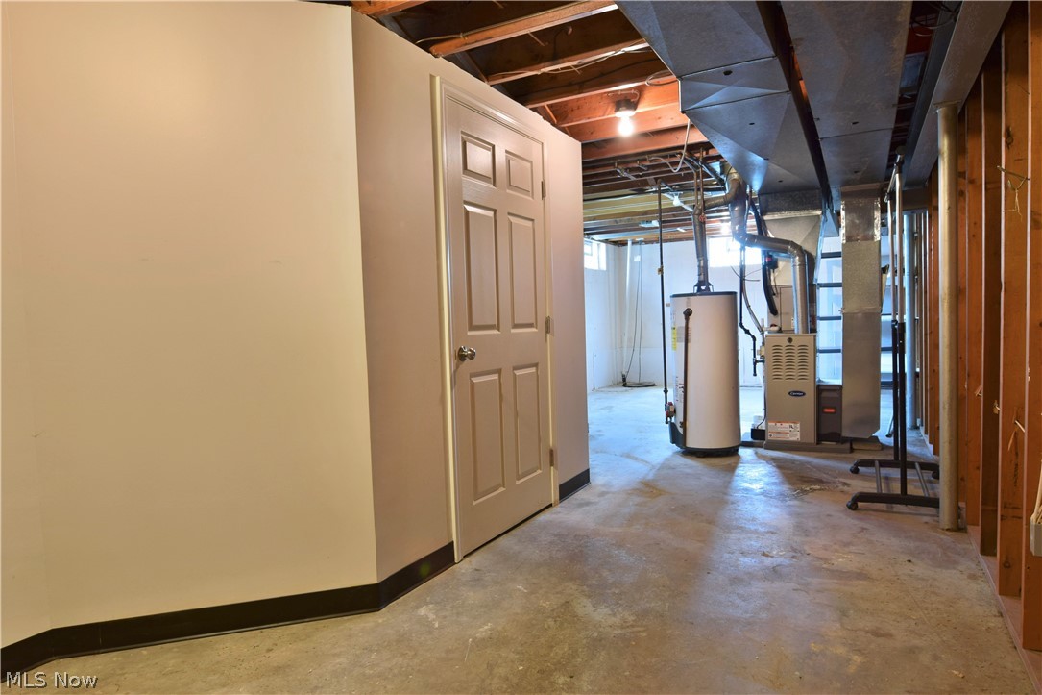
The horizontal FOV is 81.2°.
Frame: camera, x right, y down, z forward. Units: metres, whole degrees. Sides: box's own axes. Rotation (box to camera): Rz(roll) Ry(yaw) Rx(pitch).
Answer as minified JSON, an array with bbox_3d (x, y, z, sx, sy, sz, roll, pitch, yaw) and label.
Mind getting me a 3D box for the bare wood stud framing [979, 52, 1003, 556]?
[{"bbox_3d":[1.953,-0.203,2.502,0.090,2.157,0.040,0,3,30],"label":"bare wood stud framing"}]

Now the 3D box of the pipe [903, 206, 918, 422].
[{"bbox_3d":[3.499,-0.242,5.454,0.080,1.933,0.080,-2,3,0],"label":"pipe"}]

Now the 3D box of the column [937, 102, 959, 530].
[{"bbox_3d":[2.074,-0.133,2.942,0.082,2.045,0.082,0,3,30],"label":"column"}]

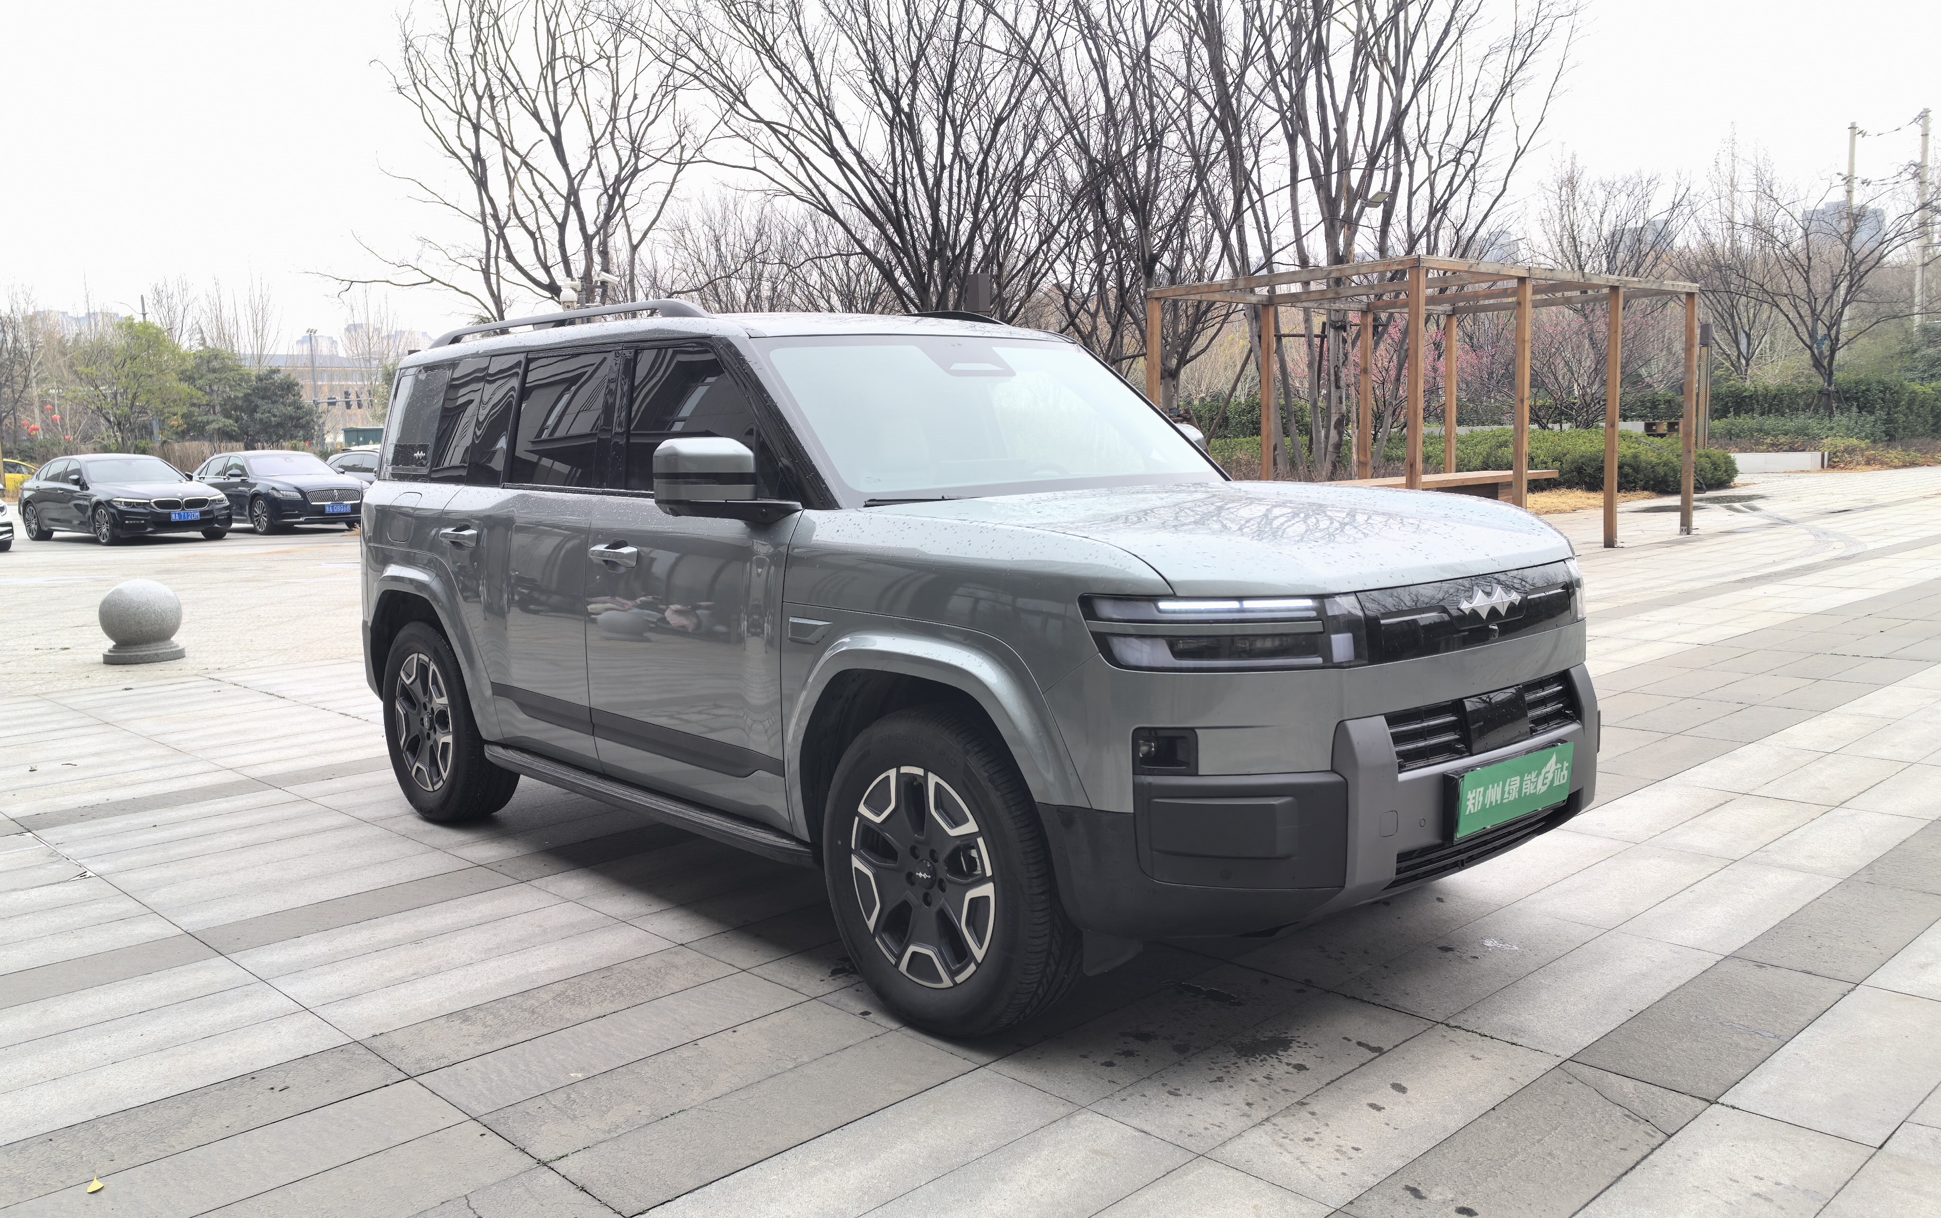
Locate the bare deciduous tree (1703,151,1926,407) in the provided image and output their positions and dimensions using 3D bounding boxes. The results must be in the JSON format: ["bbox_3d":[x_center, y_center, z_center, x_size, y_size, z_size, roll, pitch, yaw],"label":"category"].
[{"bbox_3d":[23.507,-8.127,41.671,6.000,7.700,5.800,2,7,29],"label":"bare deciduous tree"}]

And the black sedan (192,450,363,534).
[{"bbox_3d":[-13.335,-2.253,28.795,5.110,1.490,1.960,4,8,39],"label":"black sedan"}]

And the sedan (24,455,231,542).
[{"bbox_3d":[-14.906,-1.953,26.464,5.090,1.490,1.920,4,8,39],"label":"sedan"}]

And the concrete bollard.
[{"bbox_3d":[-5.789,0.075,10.580,0.511,0.559,0.511,-1,6,0],"label":"concrete bollard"}]

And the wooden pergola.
[{"bbox_3d":[5.433,-2.209,17.577,6.317,2.991,3.378,-7,9,-42],"label":"wooden pergola"}]

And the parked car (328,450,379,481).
[{"bbox_3d":[-12.349,-2.652,32.277,4.750,1.460,1.860,2,7,31],"label":"parked car"}]

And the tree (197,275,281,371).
[{"bbox_3d":[-41.097,-12.813,84.522,4.900,11.400,4.900,-4,7,-25],"label":"tree"}]

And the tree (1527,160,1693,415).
[{"bbox_3d":[15.789,-7.191,37.708,4.500,7.100,4.500,1,7,23],"label":"tree"}]

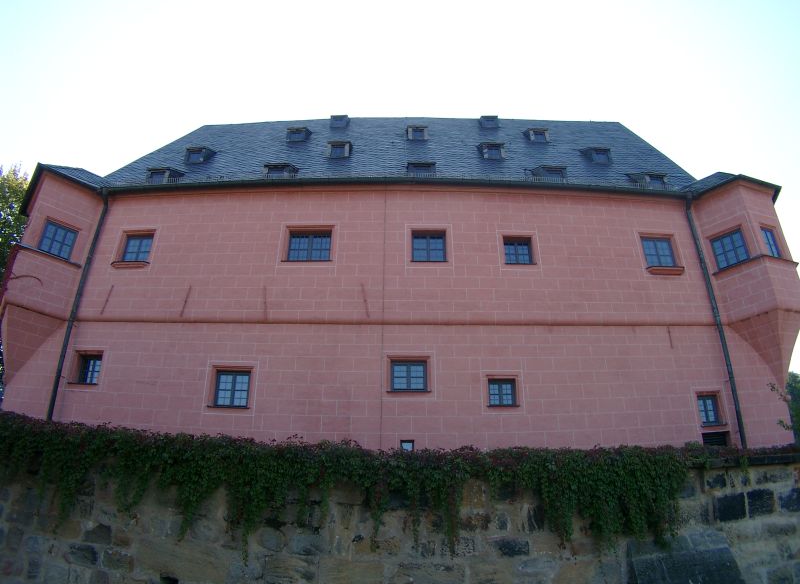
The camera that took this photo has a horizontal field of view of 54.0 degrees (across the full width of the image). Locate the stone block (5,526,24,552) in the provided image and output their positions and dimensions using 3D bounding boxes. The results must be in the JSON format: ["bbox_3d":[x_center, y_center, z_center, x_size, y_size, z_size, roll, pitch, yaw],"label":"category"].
[{"bbox_3d":[-5.876,3.852,12.086,0.256,0.373,0.300,2,-32,-3],"label":"stone block"}]

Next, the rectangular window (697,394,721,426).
[{"bbox_3d":[8.330,3.182,21.091,0.578,0.911,0.150,0,-32,0],"label":"rectangular window"}]

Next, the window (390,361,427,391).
[{"bbox_3d":[0.241,2.403,22.379,1.011,0.924,0.150,0,-31,0],"label":"window"}]

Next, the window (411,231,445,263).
[{"bbox_3d":[0.892,-1.380,23.865,1.056,1.170,0.150,0,-32,0],"label":"window"}]

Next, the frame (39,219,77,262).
[{"bbox_3d":[-10.498,-1.584,24.184,0.947,0.990,0.150,24,-38,-33],"label":"frame"}]

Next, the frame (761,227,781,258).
[{"bbox_3d":[11.225,-1.503,23.814,0.430,0.997,0.150,11,-33,-18],"label":"frame"}]

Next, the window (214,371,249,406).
[{"bbox_3d":[-4.547,2.630,21.304,0.934,1.083,0.150,0,-32,0],"label":"window"}]

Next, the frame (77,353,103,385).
[{"bbox_3d":[-8.854,2.215,22.492,0.560,0.872,0.150,0,-31,0],"label":"frame"}]

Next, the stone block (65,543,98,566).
[{"bbox_3d":[-4.831,4.056,12.034,0.446,0.294,0.300,2,-32,-3],"label":"stone block"}]

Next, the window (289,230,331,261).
[{"bbox_3d":[-2.729,-1.394,23.836,1.303,1.132,0.150,0,-32,0],"label":"window"}]

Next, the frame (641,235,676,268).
[{"bbox_3d":[8.080,-1.270,24.586,0.906,0.991,0.200,0,-31,0],"label":"frame"}]

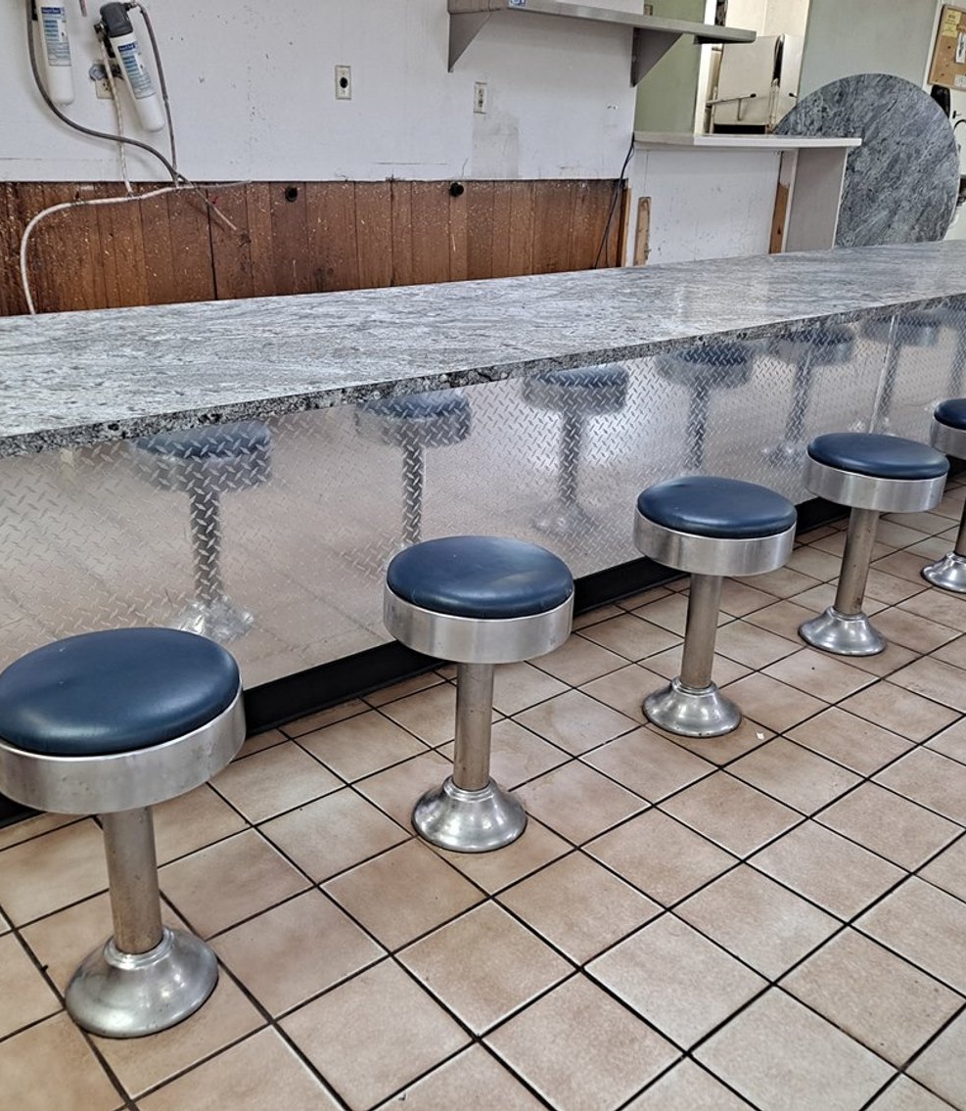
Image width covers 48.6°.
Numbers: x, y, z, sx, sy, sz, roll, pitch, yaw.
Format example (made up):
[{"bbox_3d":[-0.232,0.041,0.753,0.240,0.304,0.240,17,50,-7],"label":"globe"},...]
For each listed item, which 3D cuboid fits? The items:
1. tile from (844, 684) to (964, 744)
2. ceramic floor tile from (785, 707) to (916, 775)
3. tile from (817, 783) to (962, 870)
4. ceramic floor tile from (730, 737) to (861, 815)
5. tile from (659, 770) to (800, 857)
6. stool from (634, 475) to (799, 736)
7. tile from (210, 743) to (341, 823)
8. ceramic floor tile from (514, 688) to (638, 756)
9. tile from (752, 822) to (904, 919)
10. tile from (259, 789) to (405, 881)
[{"bbox_3d":[0.957,0.359,2.449,0.201,0.010,0.201,-16,29,-38],"label":"tile"},{"bbox_3d":[0.798,0.406,2.319,0.201,0.010,0.201,-16,29,-38],"label":"ceramic floor tile"},{"bbox_3d":[0.777,0.516,2.044,0.201,0.010,0.201,-16,29,-38],"label":"tile"},{"bbox_3d":[0.620,0.440,2.134,0.199,0.009,0.199,-16,28,-38],"label":"ceramic floor tile"},{"bbox_3d":[0.467,0.487,2.012,0.197,0.010,0.197,-16,28,-38],"label":"tile"},{"bbox_3d":[0.466,0.111,2.246,0.319,0.512,0.319,2,22,-1],"label":"stool"},{"bbox_3d":[-0.400,0.434,2.050,0.199,0.009,0.199,-16,28,-38],"label":"tile"},{"bbox_3d":[0.202,0.360,2.300,0.197,0.010,0.197,-16,28,-38],"label":"ceramic floor tile"},{"bbox_3d":[0.609,0.556,1.889,0.200,0.010,0.200,-16,29,-39],"label":"tile"},{"bbox_3d":[-0.273,0.511,1.961,0.201,0.010,0.201,-16,29,-38],"label":"tile"}]

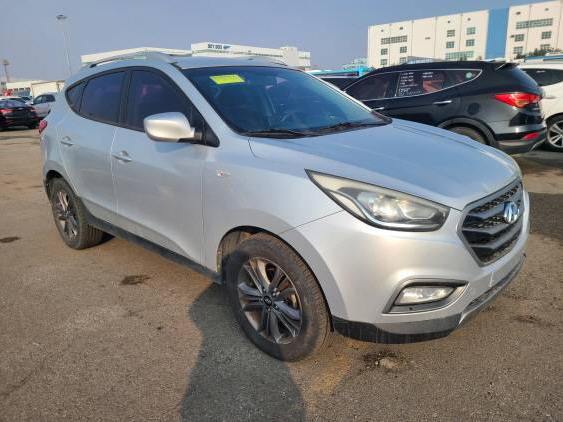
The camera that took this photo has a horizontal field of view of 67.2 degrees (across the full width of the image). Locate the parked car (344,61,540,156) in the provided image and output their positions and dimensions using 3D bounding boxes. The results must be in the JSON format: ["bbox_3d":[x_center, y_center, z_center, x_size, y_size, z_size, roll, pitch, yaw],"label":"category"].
[{"bbox_3d":[2.164,-1.782,7.815,4.690,1.680,1.880,7,17,30],"label":"parked car"}]

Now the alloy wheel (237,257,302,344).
[{"bbox_3d":[-0.017,0.434,2.164,0.452,0.452,0.180,11,20,40],"label":"alloy wheel"}]

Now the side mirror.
[{"bbox_3d":[-0.606,-0.457,2.319,0.170,0.165,0.270,12,21,42],"label":"side mirror"}]

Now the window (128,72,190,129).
[{"bbox_3d":[-0.759,-0.693,2.647,0.860,0.440,0.060,12,3,41],"label":"window"}]

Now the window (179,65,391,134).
[{"bbox_3d":[0.103,-0.794,2.864,1.500,0.130,0.900,-17,50,-45],"label":"window"}]

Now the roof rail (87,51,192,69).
[{"bbox_3d":[-1.161,-1.120,3.187,1.570,0.120,0.060,17,23,40],"label":"roof rail"}]

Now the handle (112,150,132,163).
[{"bbox_3d":[-1.061,-0.365,2.839,0.250,0.060,0.060,12,21,42],"label":"handle"}]

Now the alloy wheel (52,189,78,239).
[{"bbox_3d":[-1.946,0.020,3.987,0.465,0.465,0.200,12,21,41],"label":"alloy wheel"}]

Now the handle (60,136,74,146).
[{"bbox_3d":[-1.740,-0.558,3.417,0.230,0.055,0.055,12,21,41],"label":"handle"}]

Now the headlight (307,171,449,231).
[{"bbox_3d":[0.411,-0.045,1.833,0.570,0.260,0.370,12,21,42],"label":"headlight"}]

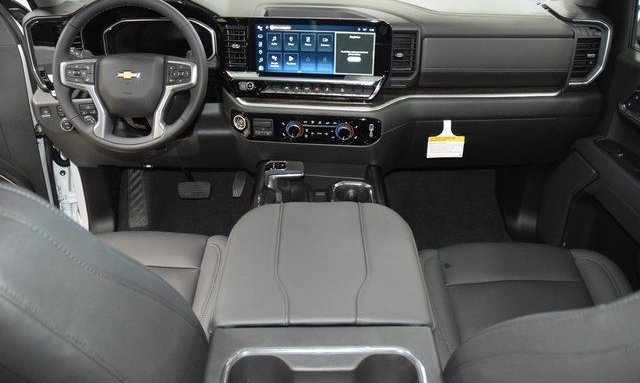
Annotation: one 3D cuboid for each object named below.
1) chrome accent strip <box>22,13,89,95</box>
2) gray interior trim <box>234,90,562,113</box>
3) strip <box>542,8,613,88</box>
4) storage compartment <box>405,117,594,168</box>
[{"bbox_3d":[-0.718,-0.376,1.319,0.160,0.200,0.060,0,26,0],"label":"chrome accent strip"},{"bbox_3d":[0.219,-0.254,1.342,0.900,0.050,0.085,0,26,0],"label":"gray interior trim"},{"bbox_3d":[0.708,-0.401,1.345,0.175,0.200,0.100,2,26,4],"label":"strip"},{"bbox_3d":[0.513,-0.146,1.403,0.520,0.145,0.120,-1,26,-3],"label":"storage compartment"}]

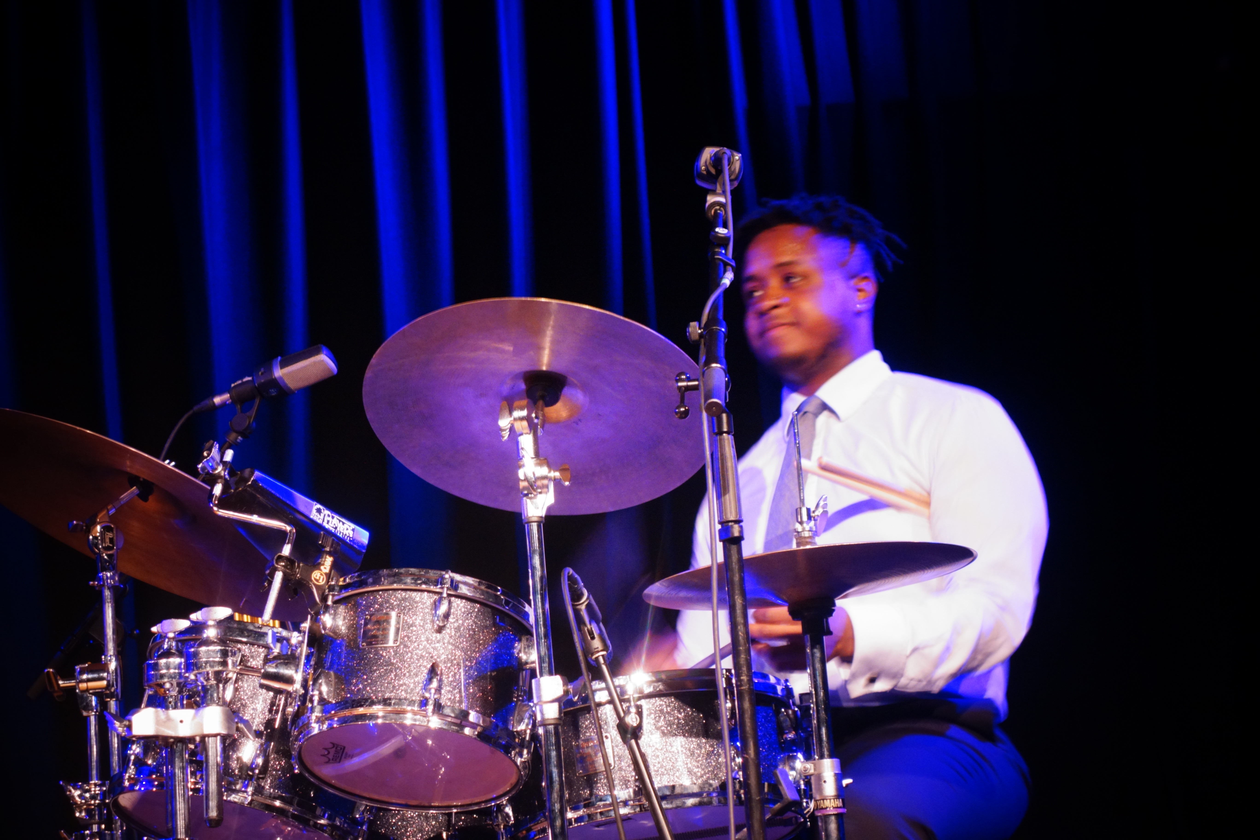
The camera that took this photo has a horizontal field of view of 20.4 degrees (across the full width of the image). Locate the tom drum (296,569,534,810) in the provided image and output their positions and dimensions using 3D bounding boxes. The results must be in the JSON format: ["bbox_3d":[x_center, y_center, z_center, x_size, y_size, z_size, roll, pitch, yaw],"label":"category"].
[{"bbox_3d":[-0.253,0.325,4.175,0.283,0.197,0.283,3,-29,2],"label":"tom drum"}]

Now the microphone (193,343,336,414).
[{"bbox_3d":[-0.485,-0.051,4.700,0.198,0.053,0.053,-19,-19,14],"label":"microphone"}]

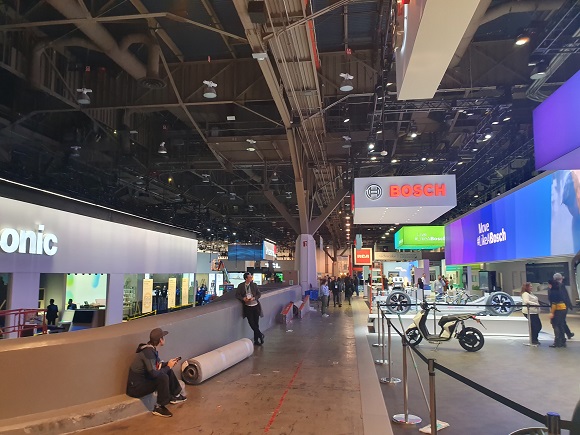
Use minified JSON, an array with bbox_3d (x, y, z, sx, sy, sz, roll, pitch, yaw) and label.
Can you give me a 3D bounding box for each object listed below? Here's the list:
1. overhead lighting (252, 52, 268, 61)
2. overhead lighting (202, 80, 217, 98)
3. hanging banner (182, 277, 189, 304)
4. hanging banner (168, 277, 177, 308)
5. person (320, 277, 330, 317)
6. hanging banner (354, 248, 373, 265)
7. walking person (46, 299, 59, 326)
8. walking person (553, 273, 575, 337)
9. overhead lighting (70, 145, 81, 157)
[{"bbox_3d":[-0.946,-5.161,13.965,0.500,0.220,0.300,-1,-7,8],"label":"overhead lighting"},{"bbox_3d":[-3.161,-5.099,17.354,0.520,0.620,0.520,-1,-7,8],"label":"overhead lighting"},{"bbox_3d":[-8.141,5.824,34.161,0.080,2.050,1.300,-1,-7,8],"label":"hanging banner"},{"bbox_3d":[-8.490,5.506,31.556,0.080,2.200,1.150,-1,-7,11],"label":"hanging banner"},{"bbox_3d":[1.453,3.256,18.032,0.380,1.620,0.460,-5,-9,37],"label":"person"},{"bbox_3d":[8.629,4.601,51.000,2.110,1.990,0.250,-1,-7,8],"label":"hanging banner"},{"bbox_3d":[-9.926,4.255,18.206,0.520,1.750,0.380,2,-8,-14],"label":"walking person"},{"bbox_3d":[7.163,2.378,11.540,0.550,1.740,0.480,3,-8,-22],"label":"walking person"},{"bbox_3d":[-12.799,-4.006,26.092,0.500,0.620,0.500,-1,-7,8],"label":"overhead lighting"}]

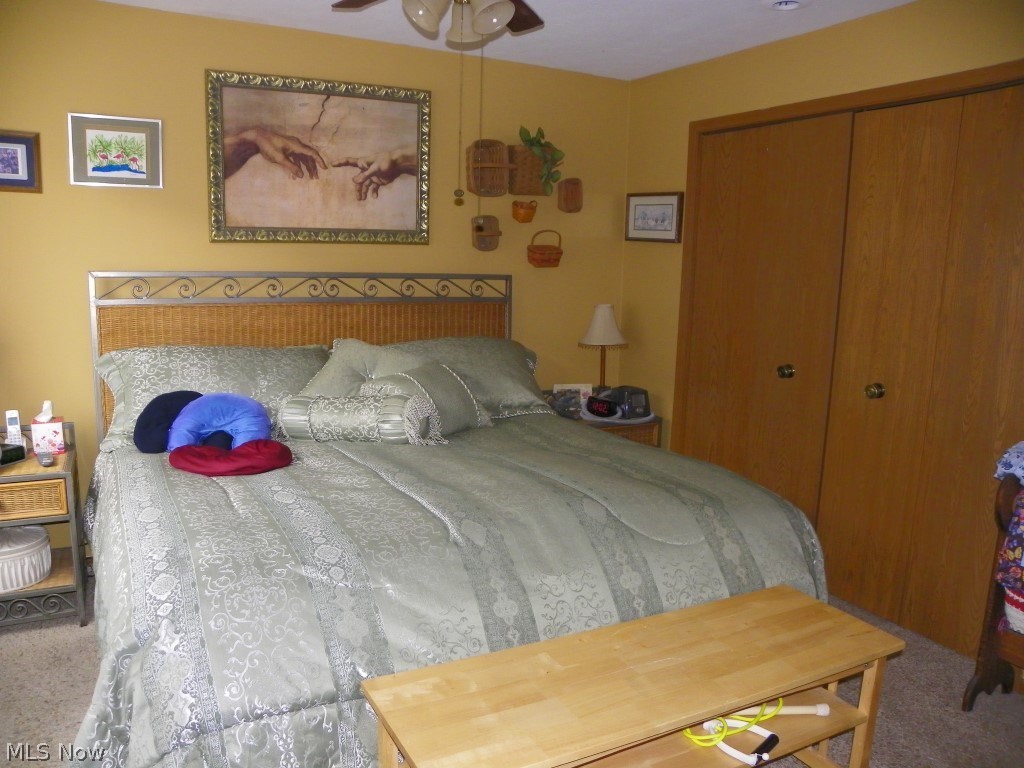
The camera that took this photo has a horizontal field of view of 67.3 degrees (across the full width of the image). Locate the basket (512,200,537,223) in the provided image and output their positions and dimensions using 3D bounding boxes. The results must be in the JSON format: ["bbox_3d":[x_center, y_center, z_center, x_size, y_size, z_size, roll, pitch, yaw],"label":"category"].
[{"bbox_3d":[0.066,-0.914,4.079,0.125,0.110,0.090,-5,12,-30],"label":"basket"}]

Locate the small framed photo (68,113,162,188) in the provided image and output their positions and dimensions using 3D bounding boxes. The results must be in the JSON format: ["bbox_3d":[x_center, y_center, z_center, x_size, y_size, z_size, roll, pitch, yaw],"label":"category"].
[{"bbox_3d":[-1.609,-0.944,3.139,0.340,0.275,0.020,-5,12,-30],"label":"small framed photo"}]

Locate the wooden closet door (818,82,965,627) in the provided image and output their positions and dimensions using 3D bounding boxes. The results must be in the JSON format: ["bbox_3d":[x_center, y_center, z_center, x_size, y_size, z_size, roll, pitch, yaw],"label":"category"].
[{"bbox_3d":[1.504,-0.065,3.127,0.040,2.045,0.450,-5,12,-30],"label":"wooden closet door"}]

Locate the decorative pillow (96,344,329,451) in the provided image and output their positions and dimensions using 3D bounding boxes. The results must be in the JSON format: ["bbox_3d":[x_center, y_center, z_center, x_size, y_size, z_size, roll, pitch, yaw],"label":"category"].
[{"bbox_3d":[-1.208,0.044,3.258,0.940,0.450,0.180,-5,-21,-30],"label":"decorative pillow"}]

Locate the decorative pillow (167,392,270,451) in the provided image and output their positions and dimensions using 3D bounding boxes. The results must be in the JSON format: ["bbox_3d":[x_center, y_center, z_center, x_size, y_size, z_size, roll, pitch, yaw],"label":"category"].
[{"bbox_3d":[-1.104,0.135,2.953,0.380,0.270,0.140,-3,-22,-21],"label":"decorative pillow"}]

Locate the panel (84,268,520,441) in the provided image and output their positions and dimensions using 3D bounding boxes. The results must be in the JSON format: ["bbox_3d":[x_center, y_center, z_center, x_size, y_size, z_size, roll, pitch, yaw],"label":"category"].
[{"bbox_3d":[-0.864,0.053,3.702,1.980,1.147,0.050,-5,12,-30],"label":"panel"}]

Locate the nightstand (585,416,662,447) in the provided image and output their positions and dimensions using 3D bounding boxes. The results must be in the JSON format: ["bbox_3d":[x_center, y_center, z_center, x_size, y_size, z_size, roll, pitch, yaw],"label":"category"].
[{"bbox_3d":[0.426,0.404,4.180,0.510,0.700,0.510,-4,11,-29],"label":"nightstand"}]

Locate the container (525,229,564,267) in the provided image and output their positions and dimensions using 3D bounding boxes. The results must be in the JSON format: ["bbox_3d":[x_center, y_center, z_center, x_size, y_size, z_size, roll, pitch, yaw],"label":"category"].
[{"bbox_3d":[0.181,-0.719,4.103,0.165,0.200,0.110,-4,11,-29],"label":"container"}]

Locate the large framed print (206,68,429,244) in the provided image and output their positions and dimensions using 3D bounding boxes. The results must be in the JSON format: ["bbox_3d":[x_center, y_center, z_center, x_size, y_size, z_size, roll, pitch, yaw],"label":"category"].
[{"bbox_3d":[-0.838,-1.000,3.498,1.020,0.710,0.045,-4,11,-29],"label":"large framed print"}]

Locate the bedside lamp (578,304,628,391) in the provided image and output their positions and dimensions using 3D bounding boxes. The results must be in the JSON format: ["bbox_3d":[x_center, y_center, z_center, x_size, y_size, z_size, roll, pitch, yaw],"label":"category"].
[{"bbox_3d":[0.493,-0.148,4.158,0.275,0.570,0.275,1,10,0],"label":"bedside lamp"}]

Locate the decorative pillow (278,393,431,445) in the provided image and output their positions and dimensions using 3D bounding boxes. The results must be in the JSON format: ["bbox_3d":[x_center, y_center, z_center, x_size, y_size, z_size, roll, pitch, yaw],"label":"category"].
[{"bbox_3d":[-0.606,0.147,3.095,0.560,0.195,0.195,2,10,5],"label":"decorative pillow"}]

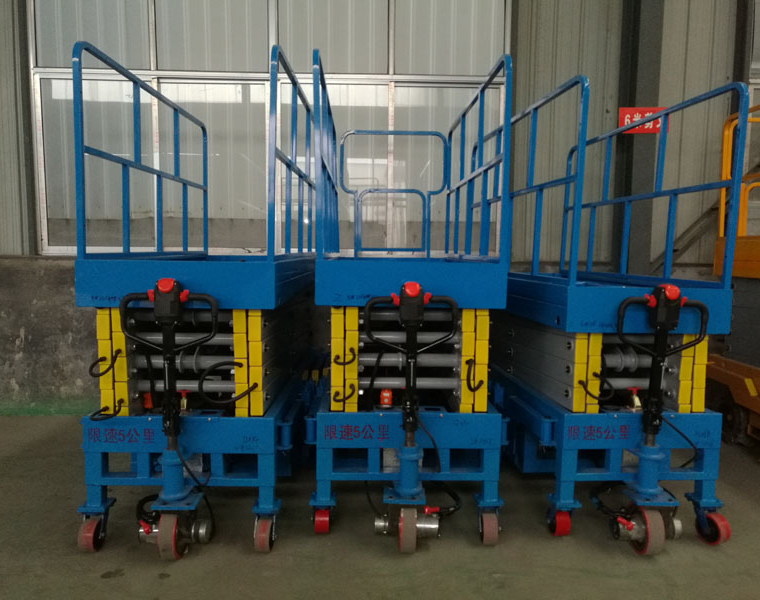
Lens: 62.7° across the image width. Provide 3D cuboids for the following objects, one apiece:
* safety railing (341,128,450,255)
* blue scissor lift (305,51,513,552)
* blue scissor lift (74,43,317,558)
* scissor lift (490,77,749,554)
[{"bbox_3d":[0.102,-0.831,4.933,0.860,1.014,0.045,1,5,-2],"label":"safety railing"},{"bbox_3d":[0.123,-0.029,3.980,1.030,2.474,2.117,1,5,-2],"label":"blue scissor lift"},{"bbox_3d":[-0.954,-0.032,3.875,1.030,2.461,2.117,1,5,1],"label":"blue scissor lift"},{"bbox_3d":[1.280,0.024,4.081,0.953,2.390,2.170,1,5,-5],"label":"scissor lift"}]

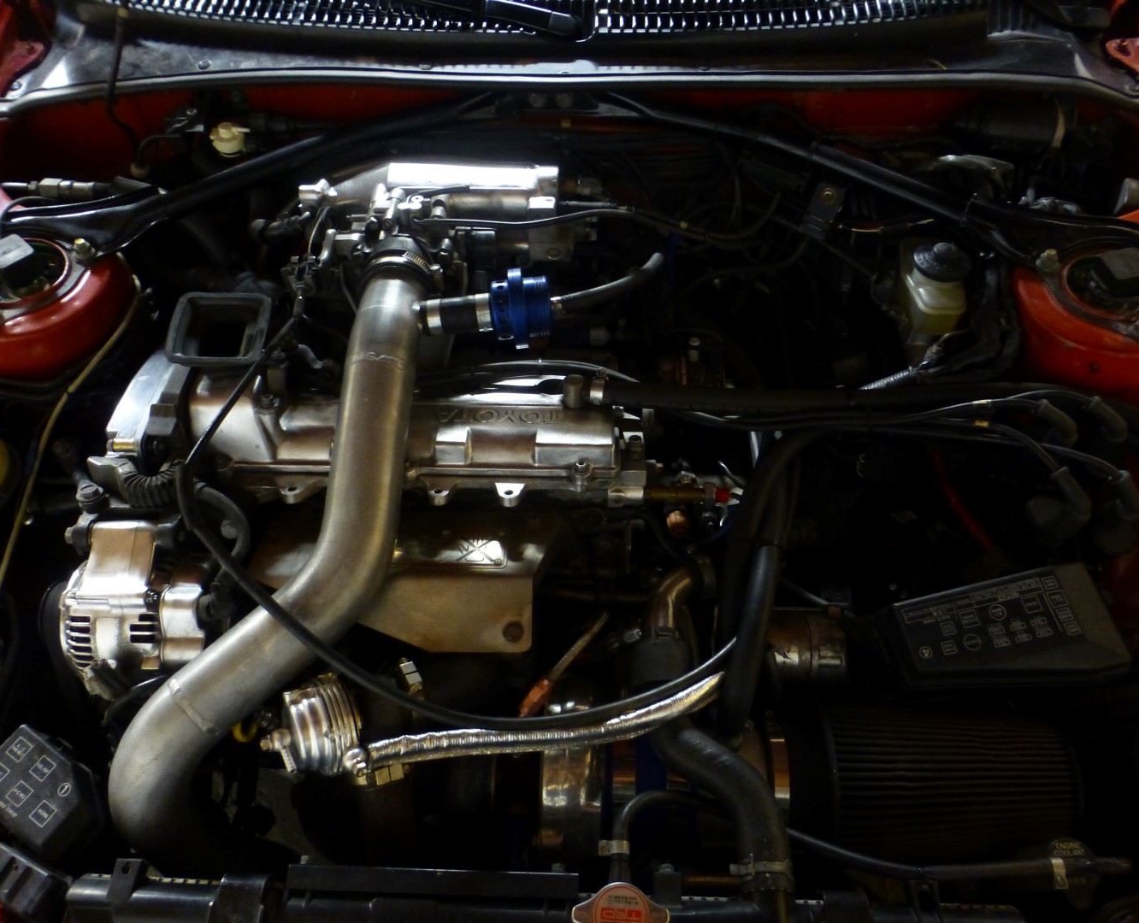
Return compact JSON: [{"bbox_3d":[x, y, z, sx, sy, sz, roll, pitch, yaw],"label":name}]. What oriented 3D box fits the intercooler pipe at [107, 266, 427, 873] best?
[{"bbox_3d":[-0.222,0.085,0.699,0.210,0.250,0.460,1,57,1],"label":"intercooler pipe"}]

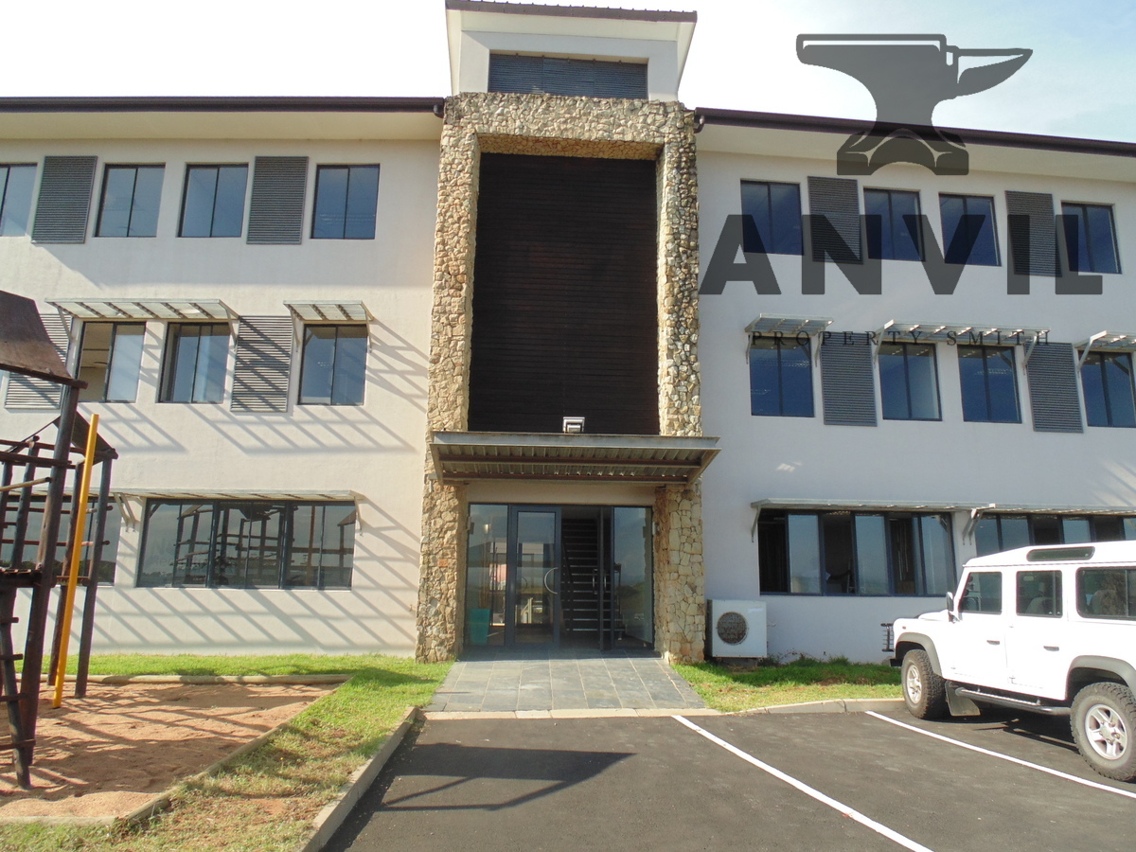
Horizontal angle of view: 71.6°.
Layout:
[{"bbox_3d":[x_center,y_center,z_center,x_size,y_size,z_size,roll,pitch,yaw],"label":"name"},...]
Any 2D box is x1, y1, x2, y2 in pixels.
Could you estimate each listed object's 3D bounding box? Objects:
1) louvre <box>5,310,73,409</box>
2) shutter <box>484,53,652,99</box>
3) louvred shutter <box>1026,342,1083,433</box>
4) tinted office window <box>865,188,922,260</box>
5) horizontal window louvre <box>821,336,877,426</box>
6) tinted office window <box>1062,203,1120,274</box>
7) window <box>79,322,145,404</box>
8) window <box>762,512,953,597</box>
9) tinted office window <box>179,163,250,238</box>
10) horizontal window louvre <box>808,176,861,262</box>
[{"bbox_3d":[-9.463,-1.144,14.091,0.996,1.751,0.080,0,-11,1],"label":"louvre"},{"bbox_3d":[0.014,-6.687,15.273,3.080,0.853,0.100,1,-11,-3],"label":"shutter"},{"bbox_3d":[9.139,-0.724,14.809,0.987,1.739,0.080,2,-11,-6],"label":"louvred shutter"},{"bbox_3d":[6.376,-3.918,15.367,1.191,1.481,0.100,2,-11,-7],"label":"tinted office window"},{"bbox_3d":[5.158,-0.869,14.478,1.000,1.752,0.080,2,-11,-7],"label":"horizontal window louvre"},{"bbox_3d":[10.439,-3.735,15.747,1.157,1.465,0.100,2,-11,-6],"label":"tinted office window"},{"bbox_3d":[-8.421,-1.166,14.566,1.142,1.542,0.100,1,-11,1],"label":"window"},{"bbox_3d":[5.165,2.271,14.090,3.638,1.512,0.120,2,-11,-6],"label":"window"},{"bbox_3d":[-6.796,-4.316,15.156,1.233,1.535,0.100,1,-11,1],"label":"tinted office window"},{"bbox_3d":[5.087,-3.902,14.968,0.987,1.738,0.080,2,-11,-6],"label":"horizontal window louvre"}]

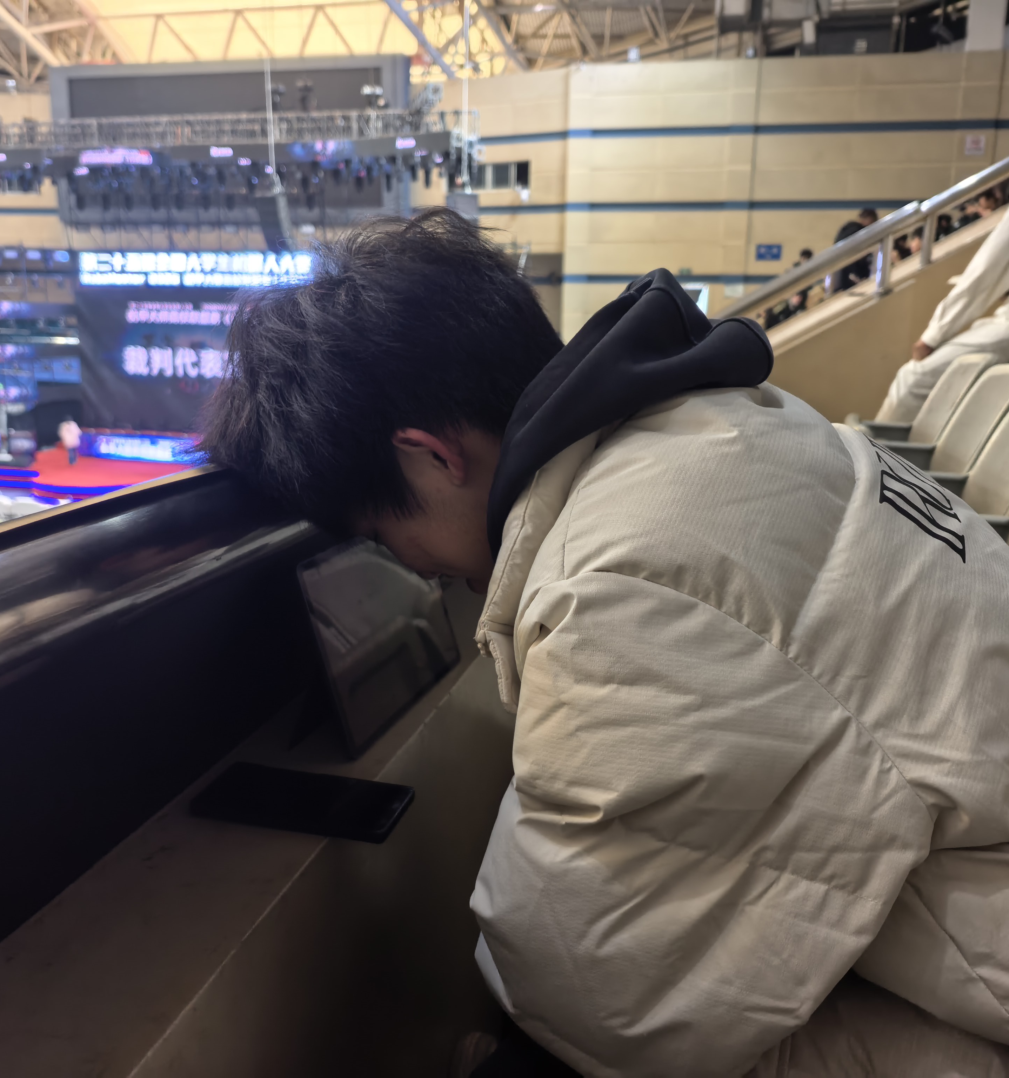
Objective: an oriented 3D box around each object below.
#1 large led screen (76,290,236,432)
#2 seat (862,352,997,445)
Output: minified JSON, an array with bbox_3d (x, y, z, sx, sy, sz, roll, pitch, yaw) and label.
[{"bbox_3d":[-12.372,-7.166,40.000,9.800,5.700,0.250,3,13,12],"label":"large led screen"},{"bbox_3d":[1.258,-0.205,3.161,0.480,0.780,0.500,4,14,14],"label":"seat"}]

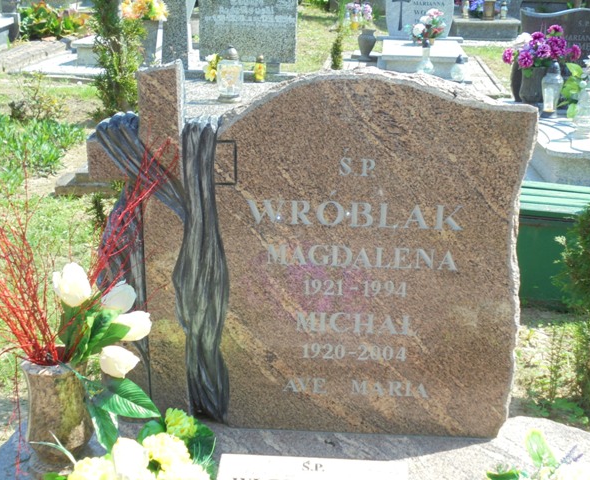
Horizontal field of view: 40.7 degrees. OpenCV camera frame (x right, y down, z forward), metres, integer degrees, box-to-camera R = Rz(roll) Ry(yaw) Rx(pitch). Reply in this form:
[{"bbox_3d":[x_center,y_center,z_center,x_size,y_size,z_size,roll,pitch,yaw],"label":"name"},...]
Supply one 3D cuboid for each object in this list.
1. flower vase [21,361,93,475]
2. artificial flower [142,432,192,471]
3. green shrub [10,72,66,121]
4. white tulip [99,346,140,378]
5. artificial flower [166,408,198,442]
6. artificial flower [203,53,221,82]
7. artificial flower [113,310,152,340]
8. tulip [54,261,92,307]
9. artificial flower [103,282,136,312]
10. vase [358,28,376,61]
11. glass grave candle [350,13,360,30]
[{"bbox_3d":[-0.502,0.365,1.667,0.140,0.252,0.140,2,21,0],"label":"flower vase"},{"bbox_3d":[-0.246,0.408,1.520,0.092,0.070,0.085,2,21,0],"label":"artificial flower"},{"bbox_3d":[-2.000,-1.111,6.200,0.440,0.380,0.420,2,21,0],"label":"green shrub"},{"bbox_3d":[-0.347,0.240,1.570,0.072,0.062,0.062,2,21,0],"label":"white tulip"},{"bbox_3d":[-0.234,0.381,1.640,0.062,0.058,0.060,2,21,0],"label":"artificial flower"},{"bbox_3d":[-0.571,-1.193,5.500,0.125,0.200,0.125,2,21,0],"label":"artificial flower"},{"bbox_3d":[-0.321,0.169,1.570,0.070,0.058,0.060,2,21,0],"label":"artificial flower"},{"bbox_3d":[-0.437,0.087,1.560,0.068,0.080,0.066,2,21,0],"label":"tulip"},{"bbox_3d":[-0.349,0.112,1.580,0.066,0.065,0.060,2,21,0],"label":"artificial flower"},{"bbox_3d":[0.743,-2.017,8.200,0.185,0.330,0.185,2,21,0],"label":"vase"},{"bbox_3d":[0.943,-3.463,12.600,0.145,0.265,0.145,2,20,0],"label":"glass grave candle"}]

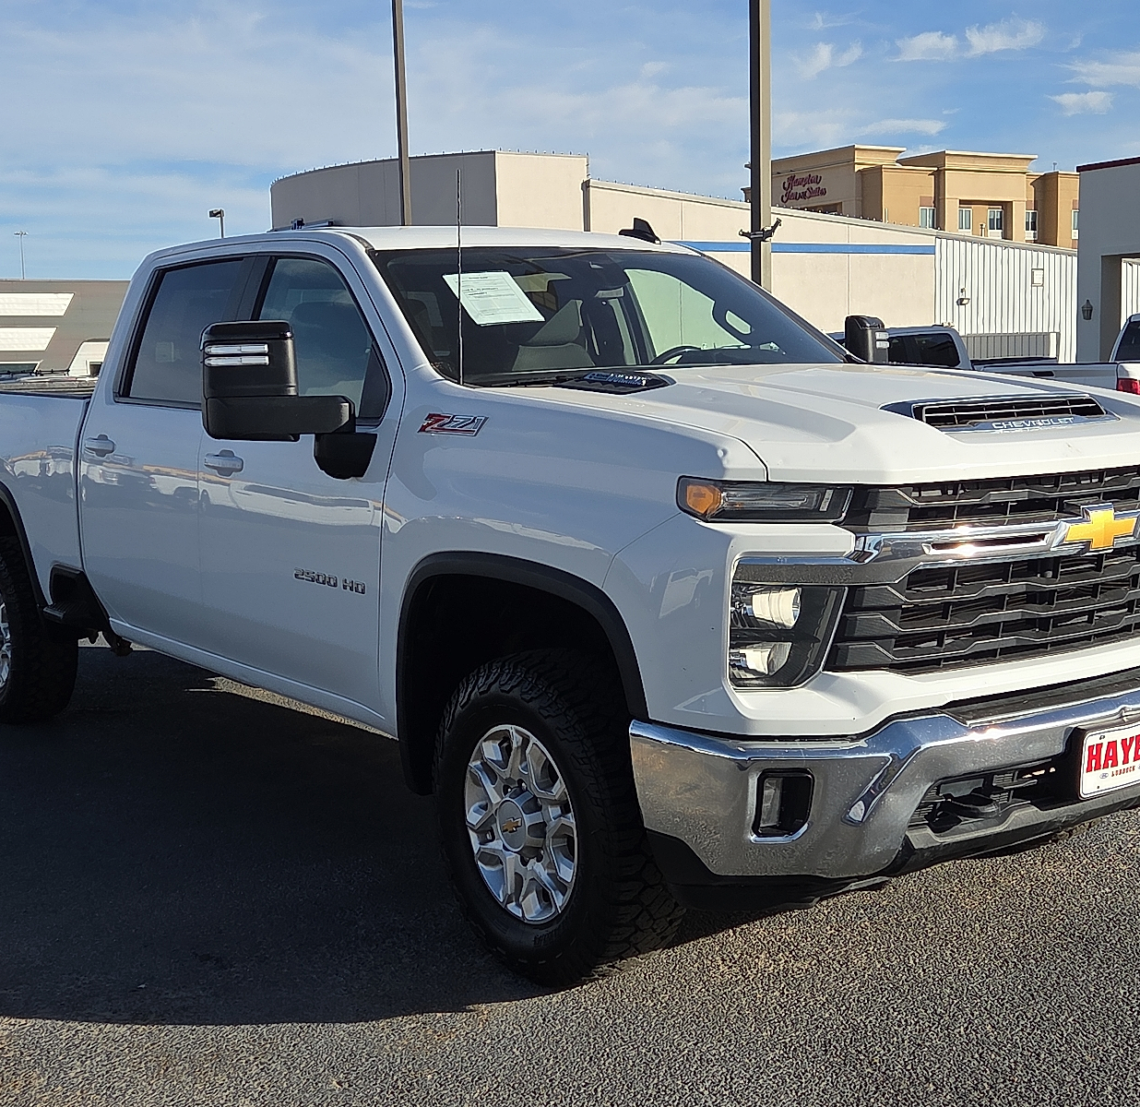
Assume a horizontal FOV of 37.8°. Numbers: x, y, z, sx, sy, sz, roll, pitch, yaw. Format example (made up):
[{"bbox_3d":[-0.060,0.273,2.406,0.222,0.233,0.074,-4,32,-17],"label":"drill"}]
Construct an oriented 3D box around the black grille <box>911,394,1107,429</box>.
[{"bbox_3d":[1.052,-0.340,3.923,0.650,0.065,0.080,-6,8,-36],"label":"black grille"}]

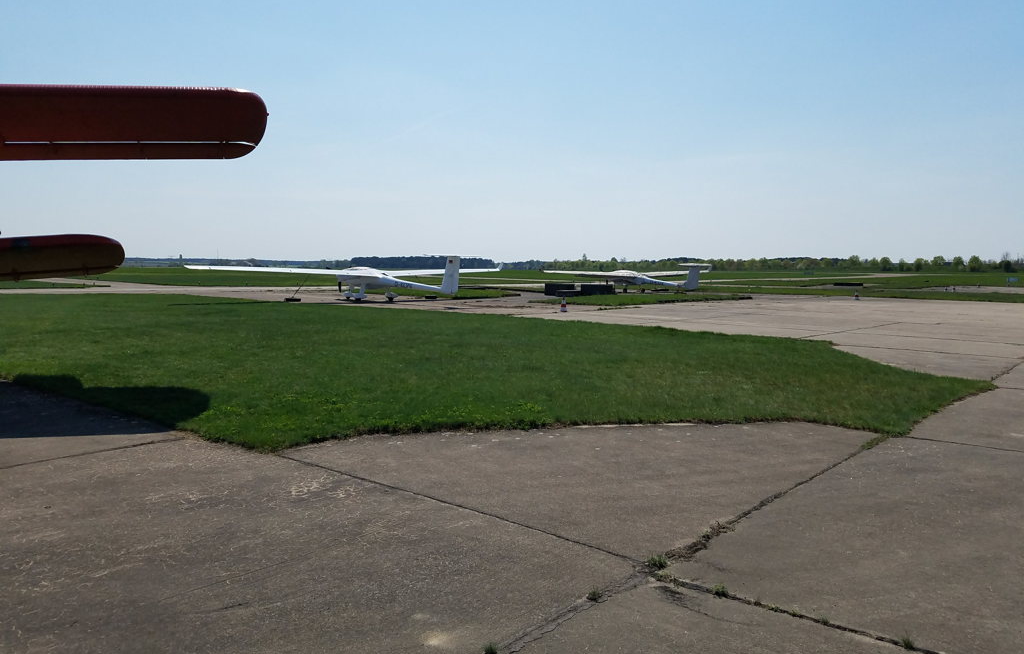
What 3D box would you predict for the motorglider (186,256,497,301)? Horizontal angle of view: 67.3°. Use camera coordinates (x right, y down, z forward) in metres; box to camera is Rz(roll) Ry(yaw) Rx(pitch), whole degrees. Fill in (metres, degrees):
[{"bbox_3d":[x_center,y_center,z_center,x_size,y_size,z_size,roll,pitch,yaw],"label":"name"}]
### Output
[{"bbox_3d":[-5.344,-2.187,34.425,8.500,2.150,17.900,4,6,41],"label":"motorglider"}]

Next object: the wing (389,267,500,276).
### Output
[{"bbox_3d":[-3.281,-2.733,38.699,1.200,0.400,8.400,4,6,41],"label":"wing"}]

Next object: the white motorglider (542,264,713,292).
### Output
[{"bbox_3d":[9.610,-3.379,53.768,17.900,2.150,8.500,-4,6,-40],"label":"white motorglider"}]

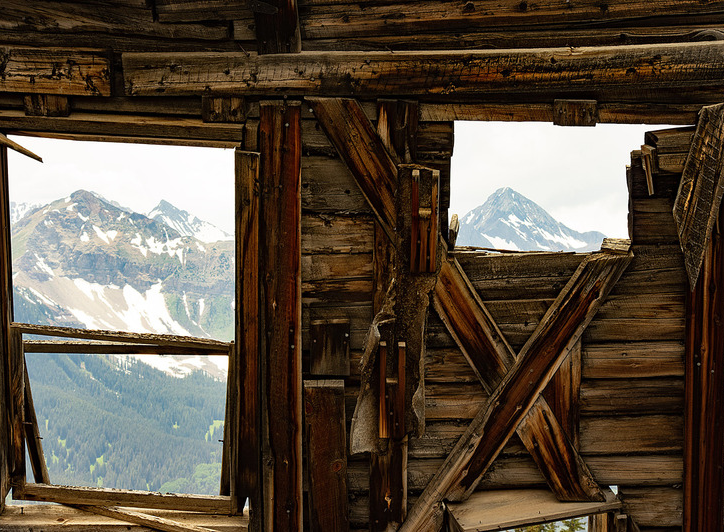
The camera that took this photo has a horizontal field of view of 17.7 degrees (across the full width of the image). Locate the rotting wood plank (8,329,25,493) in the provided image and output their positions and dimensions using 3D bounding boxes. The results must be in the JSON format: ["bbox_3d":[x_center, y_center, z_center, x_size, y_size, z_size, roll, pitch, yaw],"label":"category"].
[{"bbox_3d":[-1.331,0.568,9.034,0.048,0.659,0.050,-1,6,0],"label":"rotting wood plank"}]

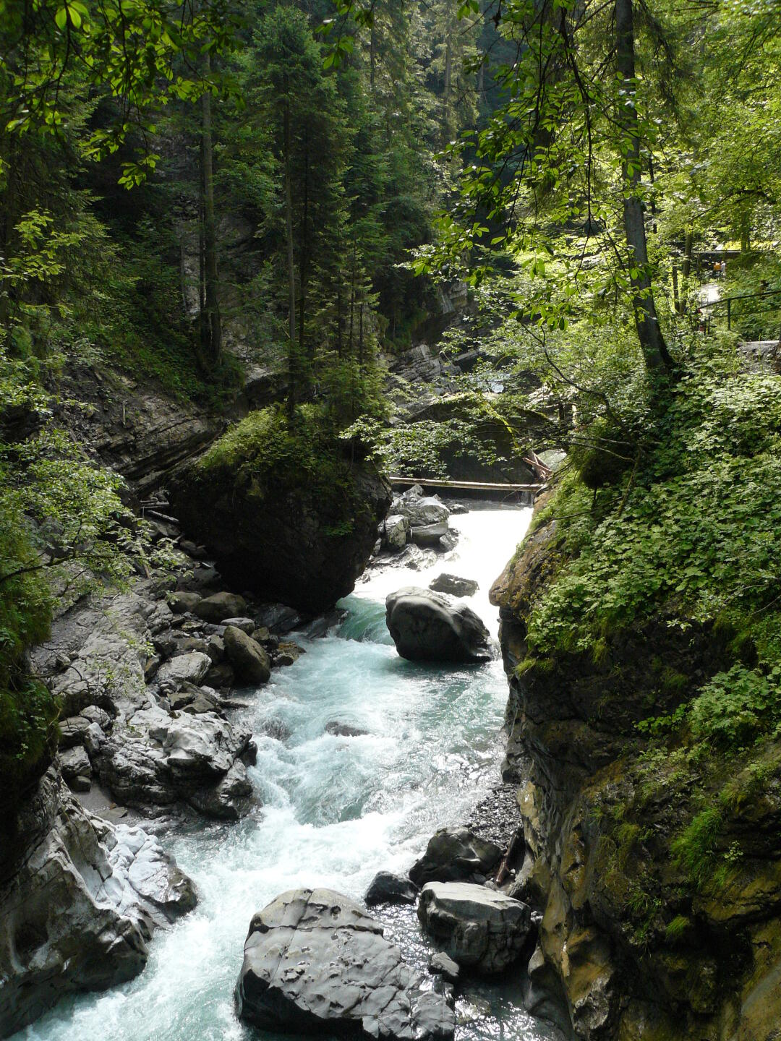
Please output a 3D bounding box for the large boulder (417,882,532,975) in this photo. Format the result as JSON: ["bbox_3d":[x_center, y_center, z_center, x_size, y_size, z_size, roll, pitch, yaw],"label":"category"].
[{"bbox_3d":[1.280,6.200,16.400,1.600,1.050,1.150,4,11,20],"label":"large boulder"}]

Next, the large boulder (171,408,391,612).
[{"bbox_3d":[-3.400,-0.400,34.300,6.600,5.800,5.600,0,10,0],"label":"large boulder"}]

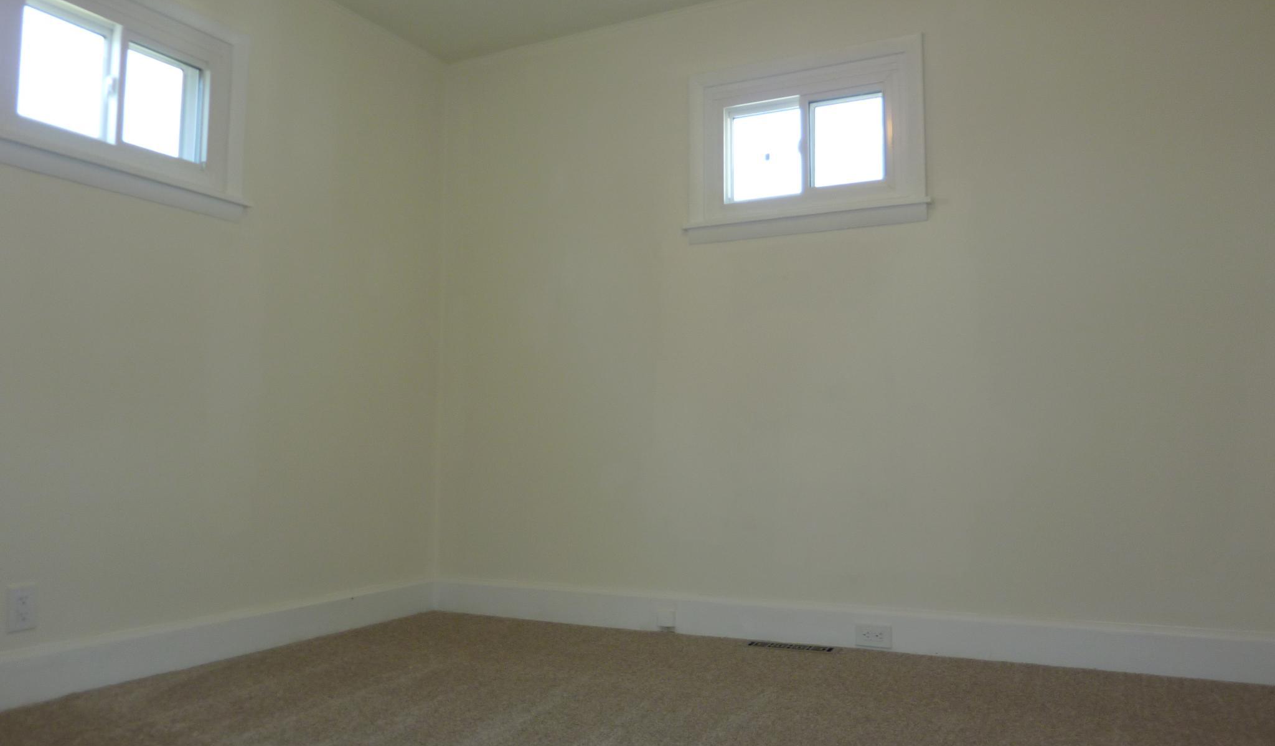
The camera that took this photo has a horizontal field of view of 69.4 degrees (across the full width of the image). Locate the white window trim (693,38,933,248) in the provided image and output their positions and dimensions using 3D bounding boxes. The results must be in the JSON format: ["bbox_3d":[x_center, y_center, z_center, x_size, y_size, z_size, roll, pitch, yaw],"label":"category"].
[{"bbox_3d":[0.549,-0.787,3.147,0.860,0.625,0.060,-3,-5,27],"label":"white window trim"}]

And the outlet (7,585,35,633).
[{"bbox_3d":[-1.537,0.588,2.305,0.010,0.115,0.071,-3,-5,27],"label":"outlet"}]

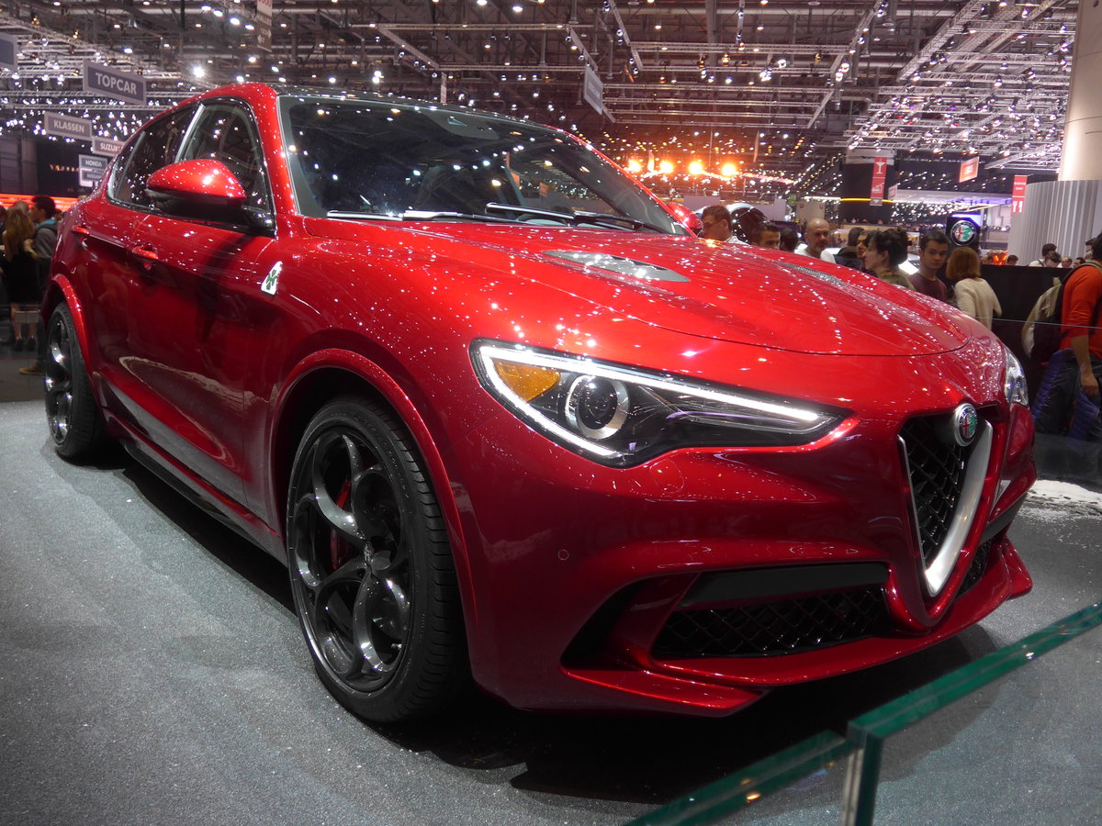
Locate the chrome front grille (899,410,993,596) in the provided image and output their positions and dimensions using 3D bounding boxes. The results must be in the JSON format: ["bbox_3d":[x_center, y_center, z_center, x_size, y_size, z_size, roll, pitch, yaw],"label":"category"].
[{"bbox_3d":[0.794,0.184,1.896,0.363,0.393,0.101,-5,8,-38],"label":"chrome front grille"}]

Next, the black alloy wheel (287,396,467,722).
[{"bbox_3d":[-0.364,0.318,2.121,0.262,0.735,0.730,-5,13,-38],"label":"black alloy wheel"}]

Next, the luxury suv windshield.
[{"bbox_3d":[-0.200,-0.790,3.047,1.470,0.111,0.826,-5,46,-38],"label":"luxury suv windshield"}]

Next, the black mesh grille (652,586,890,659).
[{"bbox_3d":[0.441,0.413,1.826,0.524,0.111,0.101,-2,11,-22],"label":"black mesh grille"}]

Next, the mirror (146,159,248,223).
[{"bbox_3d":[-0.944,-0.596,2.465,0.232,0.171,0.181,-5,13,-38],"label":"mirror"}]

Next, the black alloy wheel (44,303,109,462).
[{"bbox_3d":[-2.136,-0.155,4.287,0.287,0.735,0.730,-5,13,-38],"label":"black alloy wheel"}]

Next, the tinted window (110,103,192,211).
[{"bbox_3d":[-1.604,-0.984,3.646,0.070,0.433,0.866,24,-6,-39],"label":"tinted window"}]

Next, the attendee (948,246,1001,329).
[{"bbox_3d":[3.040,-0.390,6.800,0.470,1.650,0.320,3,10,3],"label":"attendee"}]

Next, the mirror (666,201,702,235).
[{"bbox_3d":[0.545,-0.746,3.649,0.232,0.171,0.181,-5,13,-38],"label":"mirror"}]

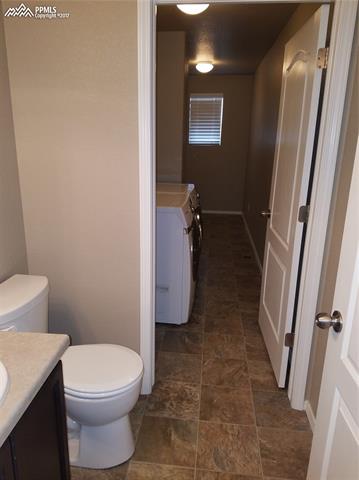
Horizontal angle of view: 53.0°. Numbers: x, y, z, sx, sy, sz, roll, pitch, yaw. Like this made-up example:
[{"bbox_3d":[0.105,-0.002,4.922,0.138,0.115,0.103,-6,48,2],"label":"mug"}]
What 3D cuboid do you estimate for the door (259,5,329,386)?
[{"bbox_3d":[0.663,-0.190,2.272,0.035,2.032,0.771,2,16,3],"label":"door"}]

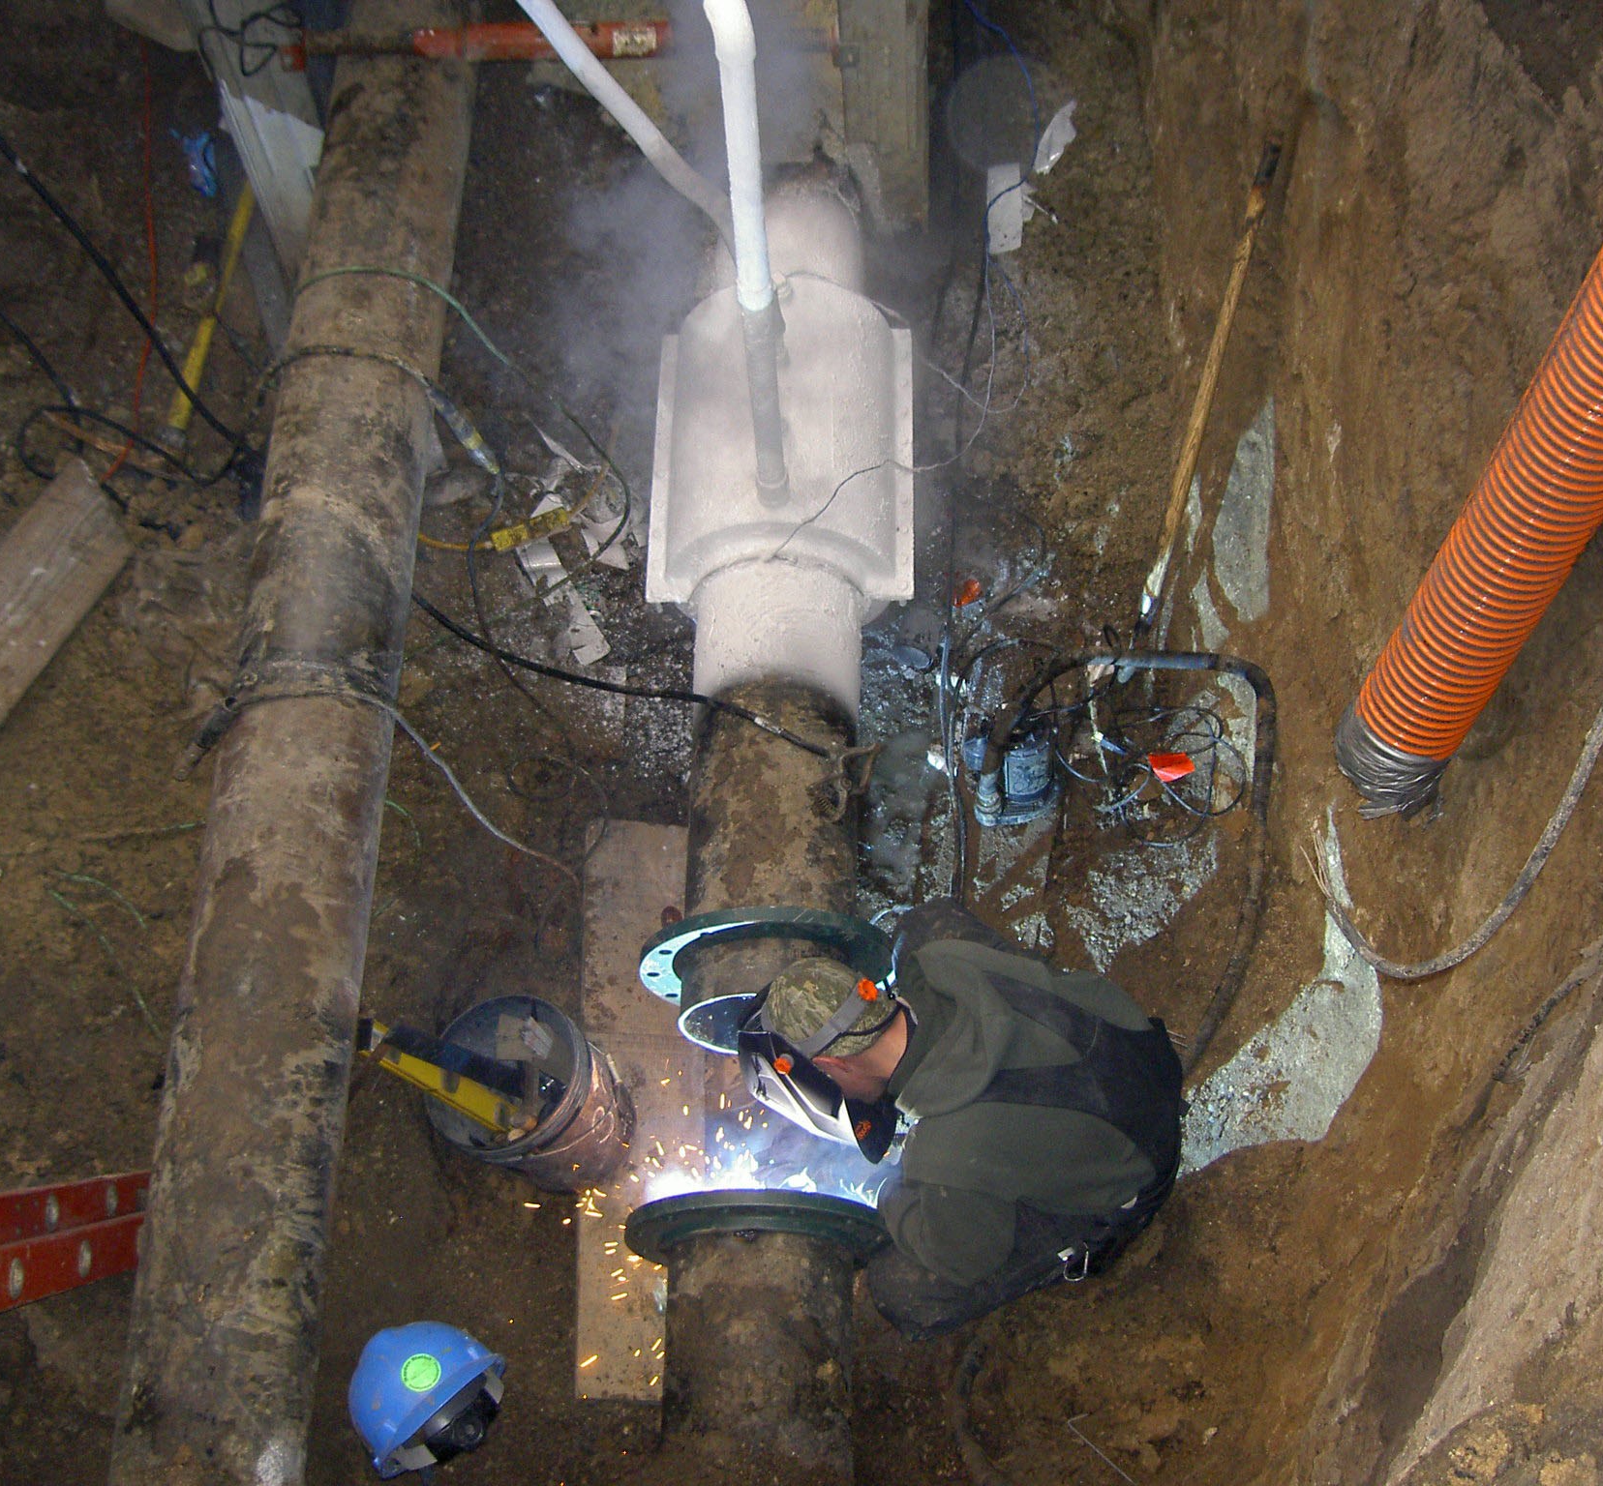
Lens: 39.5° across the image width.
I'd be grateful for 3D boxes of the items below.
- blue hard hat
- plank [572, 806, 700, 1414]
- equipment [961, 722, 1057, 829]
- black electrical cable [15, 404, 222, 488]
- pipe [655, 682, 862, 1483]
[{"bbox_3d":[-0.620,1.097,3.700,0.265,0.290,0.175,-42,72,-18],"label":"blue hard hat"},{"bbox_3d":[-0.289,0.660,4.179,0.236,0.040,1.130,-2,62,0],"label":"plank"},{"bbox_3d":[0.425,0.067,4.520,0.190,0.220,0.190,0,62,2],"label":"equipment"},{"bbox_3d":[-1.465,-0.635,4.785,0.440,0.070,0.170,14,63,8],"label":"black electrical cable"},{"bbox_3d":[-0.062,0.610,3.941,0.315,0.315,1.480,0,62,2],"label":"pipe"}]

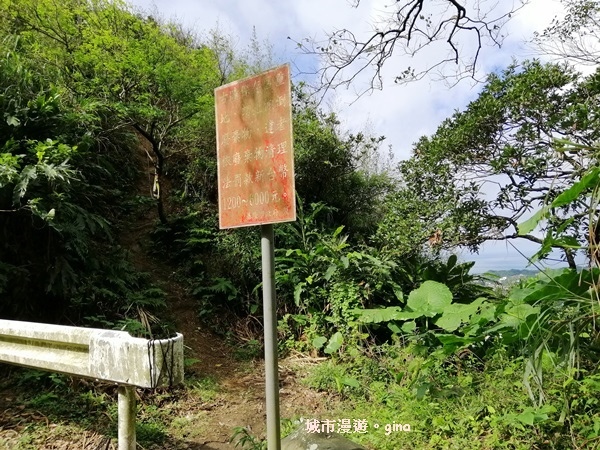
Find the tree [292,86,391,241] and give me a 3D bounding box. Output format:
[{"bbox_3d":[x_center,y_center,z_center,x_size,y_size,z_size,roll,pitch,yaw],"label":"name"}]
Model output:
[{"bbox_3d":[0.709,-1.096,8.300,2.100,3.000,2.000,-1,-3,0],"label":"tree"}]

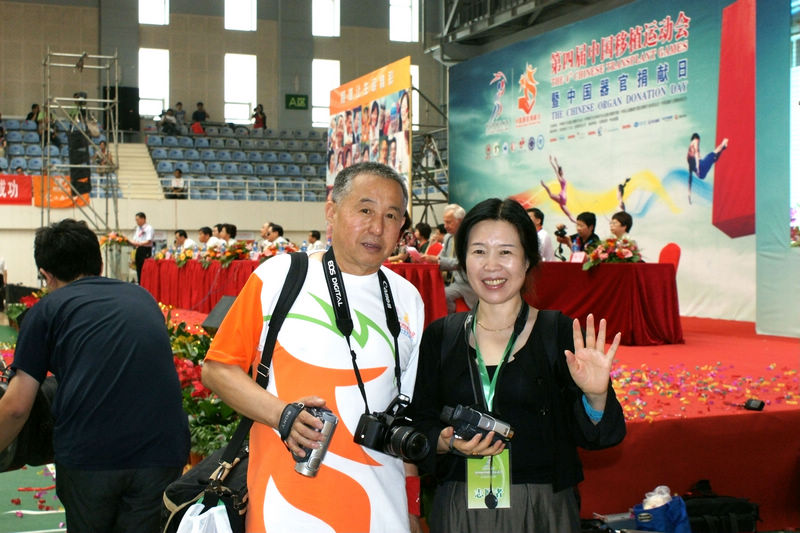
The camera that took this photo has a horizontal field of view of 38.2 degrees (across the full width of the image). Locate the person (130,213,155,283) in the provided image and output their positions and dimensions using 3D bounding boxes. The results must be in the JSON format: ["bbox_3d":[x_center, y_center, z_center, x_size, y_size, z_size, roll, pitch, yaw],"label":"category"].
[{"bbox_3d":[-5.350,-0.276,24.000,0.460,1.690,0.500,0,1,-23],"label":"person"}]

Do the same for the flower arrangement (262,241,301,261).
[{"bbox_3d":[-1.397,-0.152,13.500,0.360,0.310,0.580,0,1,-23],"label":"flower arrangement"}]

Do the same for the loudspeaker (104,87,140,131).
[{"bbox_3d":[-9.000,-5.106,37.400,1.100,1.420,0.750,0,1,-23],"label":"loudspeaker"}]

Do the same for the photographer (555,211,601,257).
[{"bbox_3d":[1.943,0.071,12.300,0.660,1.280,0.500,0,1,-23],"label":"photographer"}]

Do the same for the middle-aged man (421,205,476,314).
[{"bbox_3d":[0.523,0.078,10.500,0.800,1.310,0.550,0,1,-23],"label":"middle-aged man"}]

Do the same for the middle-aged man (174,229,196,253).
[{"bbox_3d":[-3.823,-0.022,20.400,0.680,1.270,0.500,0,1,-23],"label":"middle-aged man"}]

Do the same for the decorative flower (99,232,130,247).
[{"bbox_3d":[-5.857,-0.550,23.700,0.500,0.310,0.650,0,1,-23],"label":"decorative flower"}]

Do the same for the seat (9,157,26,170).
[{"bbox_3d":[-10.879,-2.933,32.900,0.460,0.400,0.430,0,1,-23],"label":"seat"}]

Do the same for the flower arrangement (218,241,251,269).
[{"bbox_3d":[-2.192,-0.159,15.300,0.370,0.360,0.560,0,1,-23],"label":"flower arrangement"}]

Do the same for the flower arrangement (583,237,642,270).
[{"bbox_3d":[2.060,-0.128,11.200,0.420,0.330,0.580,0,1,-23],"label":"flower arrangement"}]

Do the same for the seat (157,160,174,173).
[{"bbox_3d":[-7.003,-2.978,34.500,0.460,0.390,0.430,0,1,-23],"label":"seat"}]

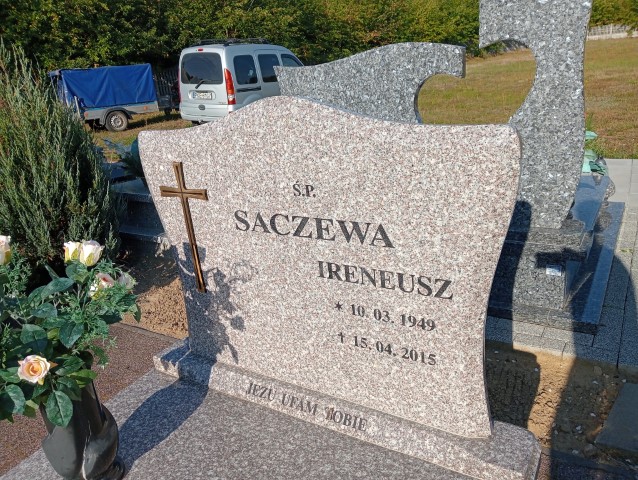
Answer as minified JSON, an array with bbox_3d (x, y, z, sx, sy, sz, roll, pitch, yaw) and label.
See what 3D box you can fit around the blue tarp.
[{"bbox_3d":[-5.512,-3.918,13.251,2.214,0.942,1.253,-18,24,-35],"label":"blue tarp"}]

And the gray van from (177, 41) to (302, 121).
[{"bbox_3d":[-1.352,-3.680,12.293,1.690,1.880,4.030,9,23,33],"label":"gray van"}]

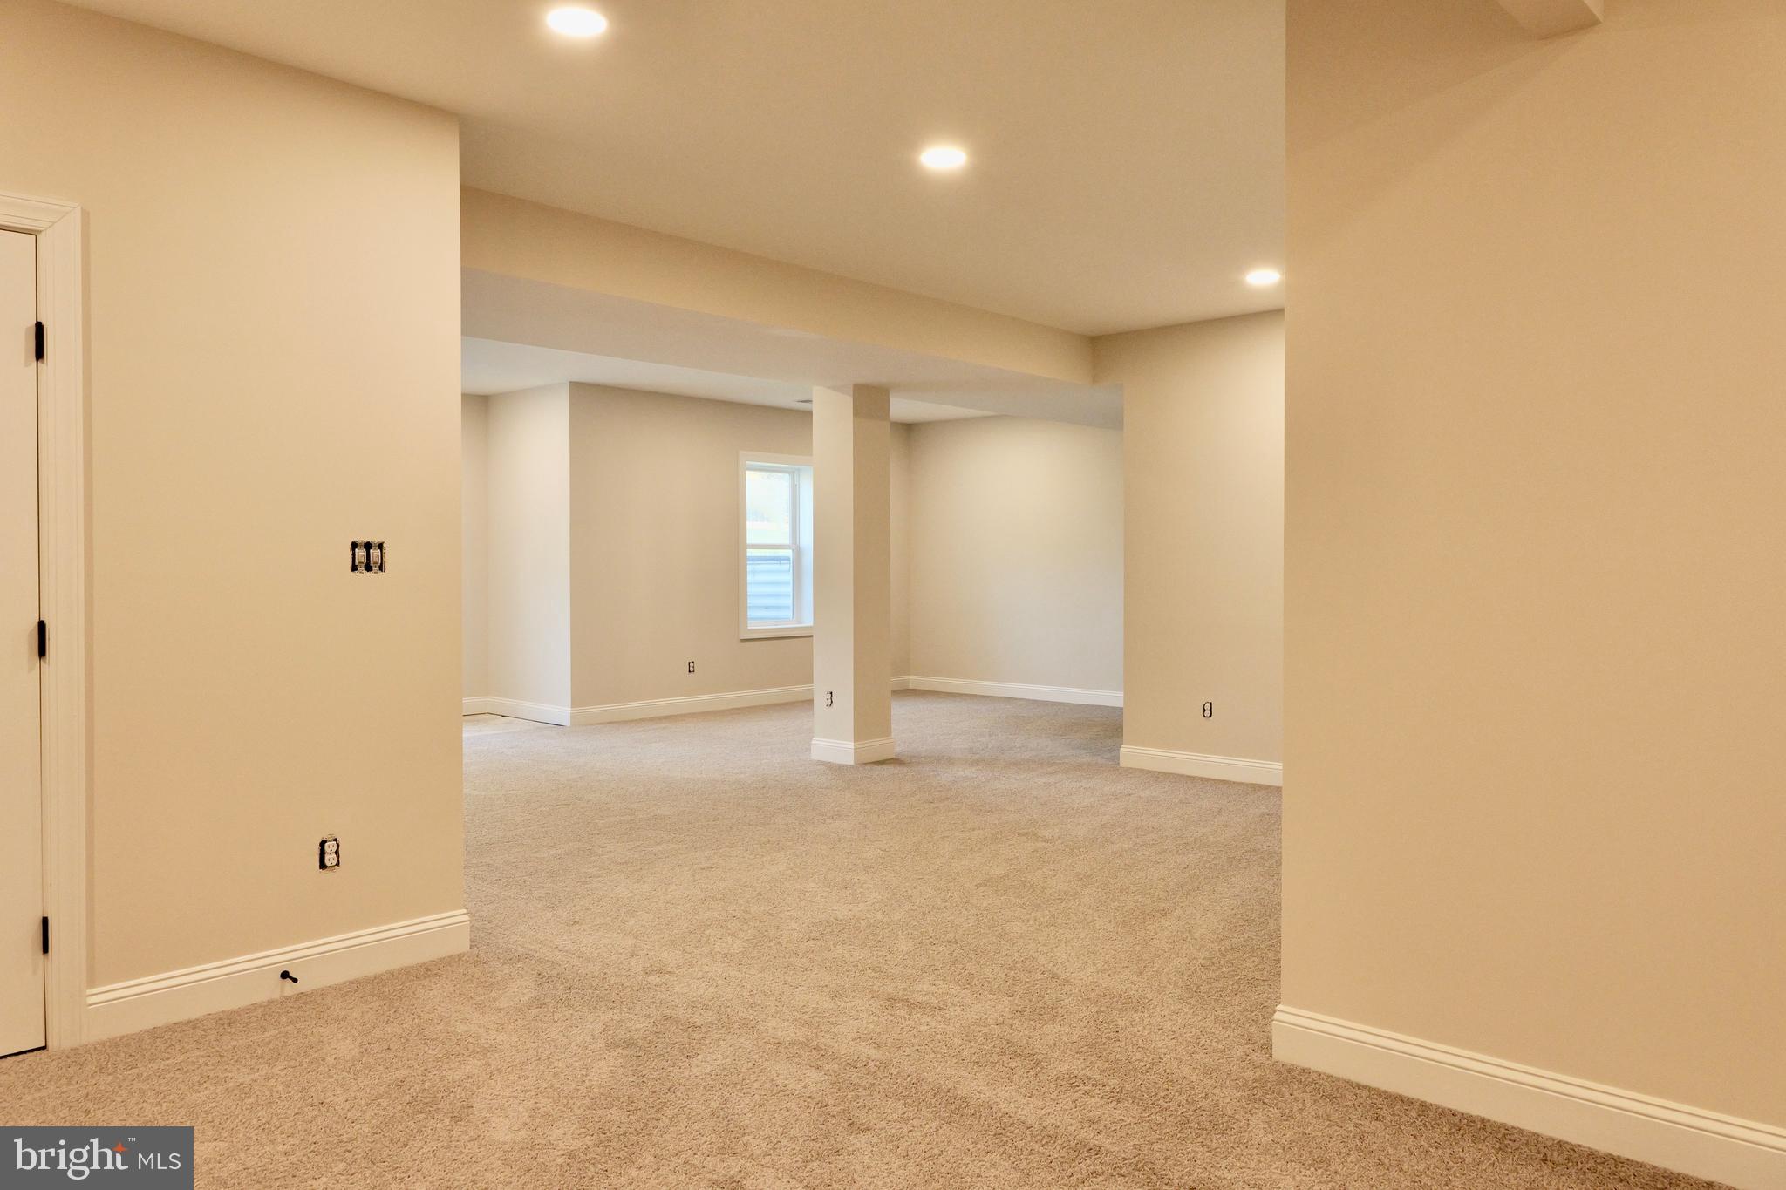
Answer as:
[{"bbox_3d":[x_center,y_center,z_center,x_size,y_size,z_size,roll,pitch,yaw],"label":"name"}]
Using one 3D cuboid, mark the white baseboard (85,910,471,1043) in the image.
[{"bbox_3d":[-1.717,1.077,3.432,0.020,0.136,1.031,1,2,44],"label":"white baseboard"}]

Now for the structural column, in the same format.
[{"bbox_3d":[-0.246,-0.130,7.629,0.365,2.365,0.365,1,2,44],"label":"structural column"}]

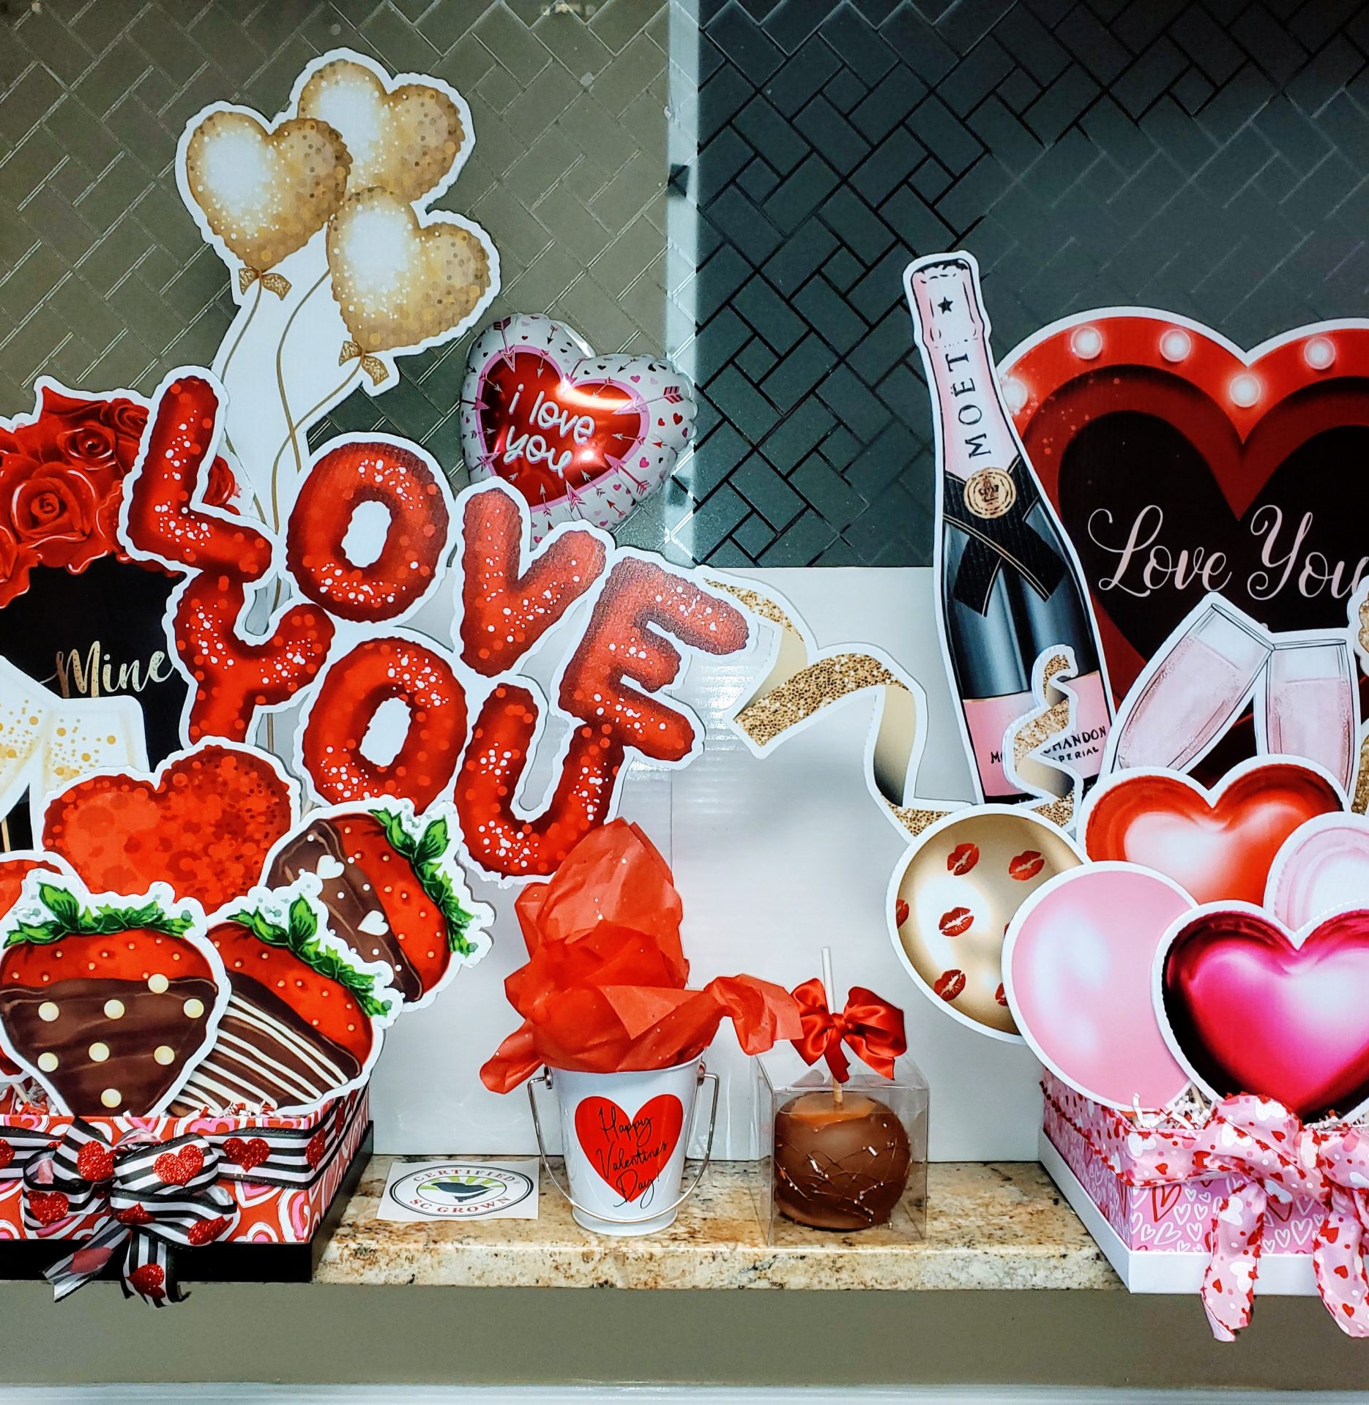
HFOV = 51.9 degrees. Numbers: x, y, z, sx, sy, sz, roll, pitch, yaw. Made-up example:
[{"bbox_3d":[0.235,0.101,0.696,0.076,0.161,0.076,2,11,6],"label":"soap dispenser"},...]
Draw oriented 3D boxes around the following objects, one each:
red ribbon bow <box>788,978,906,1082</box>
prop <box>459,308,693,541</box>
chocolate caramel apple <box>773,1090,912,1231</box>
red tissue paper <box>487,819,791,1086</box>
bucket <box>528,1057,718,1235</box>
[{"bbox_3d":[0.109,0.221,0.948,0.078,0.067,0.045,0,4,-3],"label":"red ribbon bow"},{"bbox_3d":[-0.089,-0.181,1.000,0.172,0.170,0.060,22,2,3],"label":"prop"},{"bbox_3d":[0.109,0.304,0.962,0.093,0.087,0.093,0,3,0],"label":"chocolate caramel apple"},{"bbox_3d":[-0.030,0.169,0.939,0.205,0.172,0.130,0,3,0],"label":"red tissue paper"},{"bbox_3d":[-0.042,0.293,0.951,0.126,0.110,0.110,0,3,-2],"label":"bucket"}]

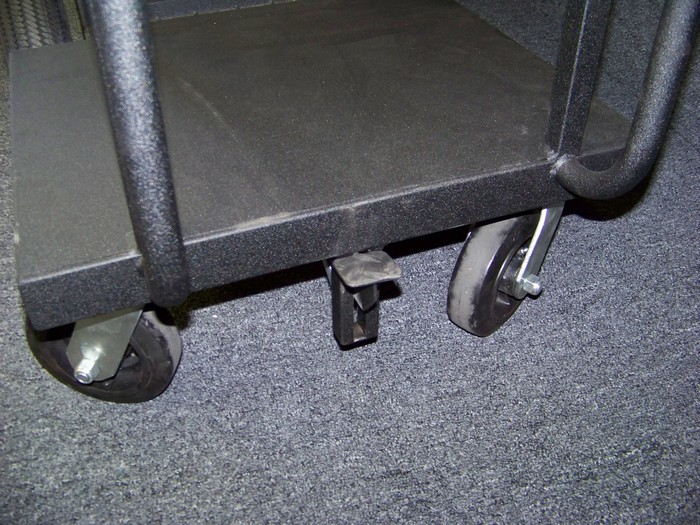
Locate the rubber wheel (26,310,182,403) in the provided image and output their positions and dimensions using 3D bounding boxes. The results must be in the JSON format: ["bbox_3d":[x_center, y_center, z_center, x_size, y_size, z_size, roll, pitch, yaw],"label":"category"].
[{"bbox_3d":[-0.233,0.068,0.694,0.167,0.180,0.090,5,39,9],"label":"rubber wheel"}]

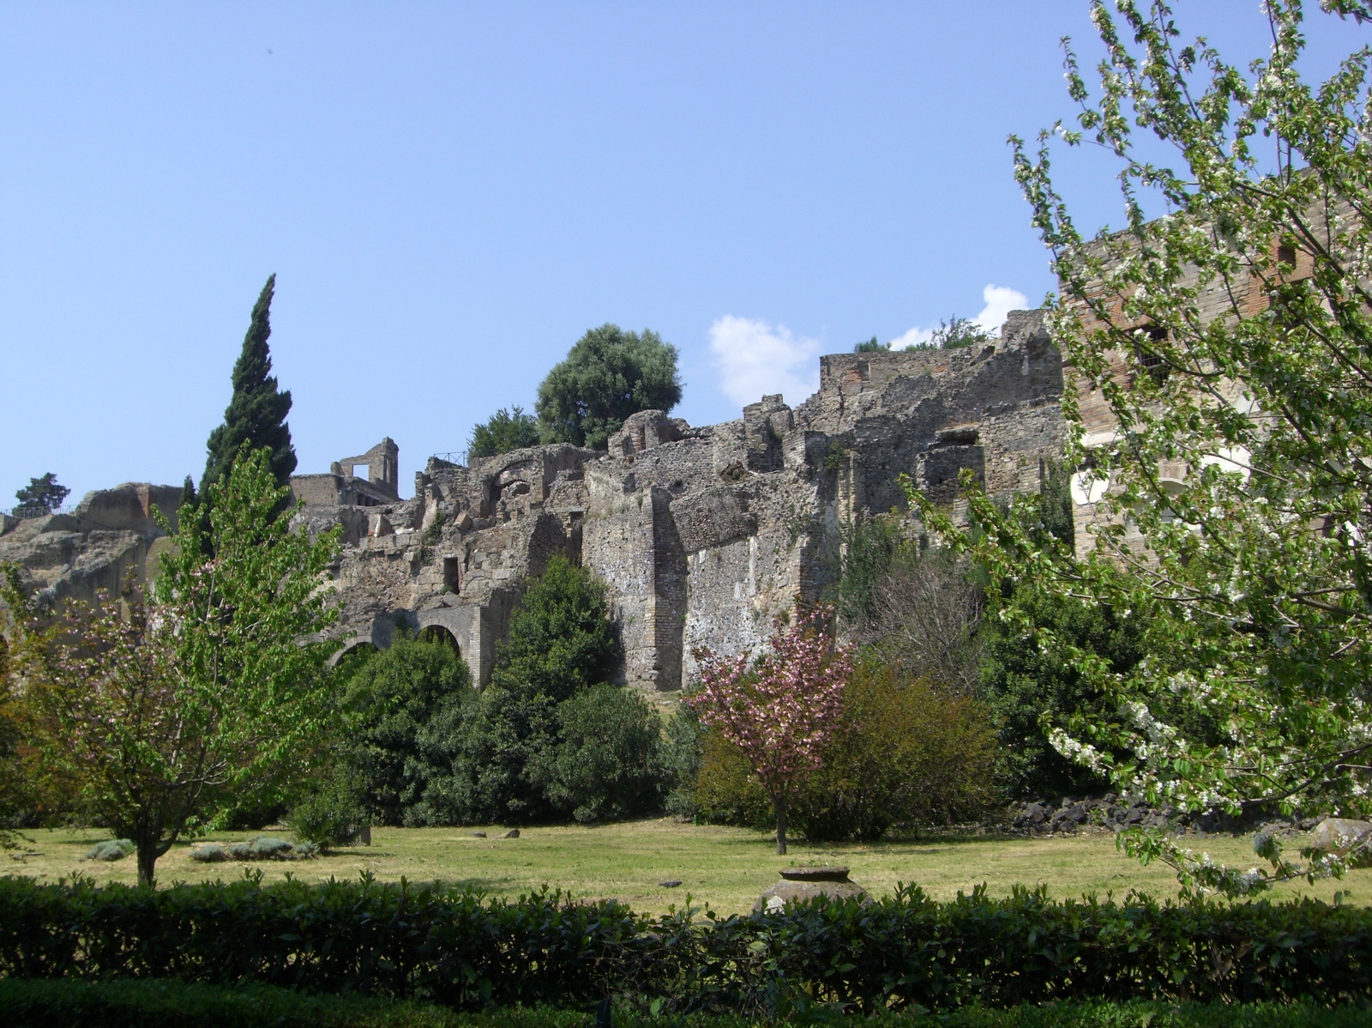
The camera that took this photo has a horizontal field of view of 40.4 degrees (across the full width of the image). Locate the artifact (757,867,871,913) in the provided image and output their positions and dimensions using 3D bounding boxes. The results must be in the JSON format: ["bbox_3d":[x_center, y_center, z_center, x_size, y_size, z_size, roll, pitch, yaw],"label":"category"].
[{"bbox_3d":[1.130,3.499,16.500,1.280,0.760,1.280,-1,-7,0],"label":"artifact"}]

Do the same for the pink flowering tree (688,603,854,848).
[{"bbox_3d":[1.455,3.683,32.000,2.890,4.330,2.800,-1,-7,0],"label":"pink flowering tree"}]

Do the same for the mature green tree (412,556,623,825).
[{"bbox_3d":[-4.244,4.685,49.500,5.160,7.120,4.800,-1,-7,0],"label":"mature green tree"}]

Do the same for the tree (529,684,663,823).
[{"bbox_3d":[-2.269,6.109,47.500,3.470,3.550,3.400,-1,-7,0],"label":"tree"}]

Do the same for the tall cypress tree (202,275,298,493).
[{"bbox_3d":[-16.862,-1.926,72.000,3.940,14.670,3.900,-1,-7,0],"label":"tall cypress tree"}]

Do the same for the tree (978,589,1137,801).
[{"bbox_3d":[8.821,4.231,43.000,4.160,5.020,4.000,-1,-7,0],"label":"tree"}]

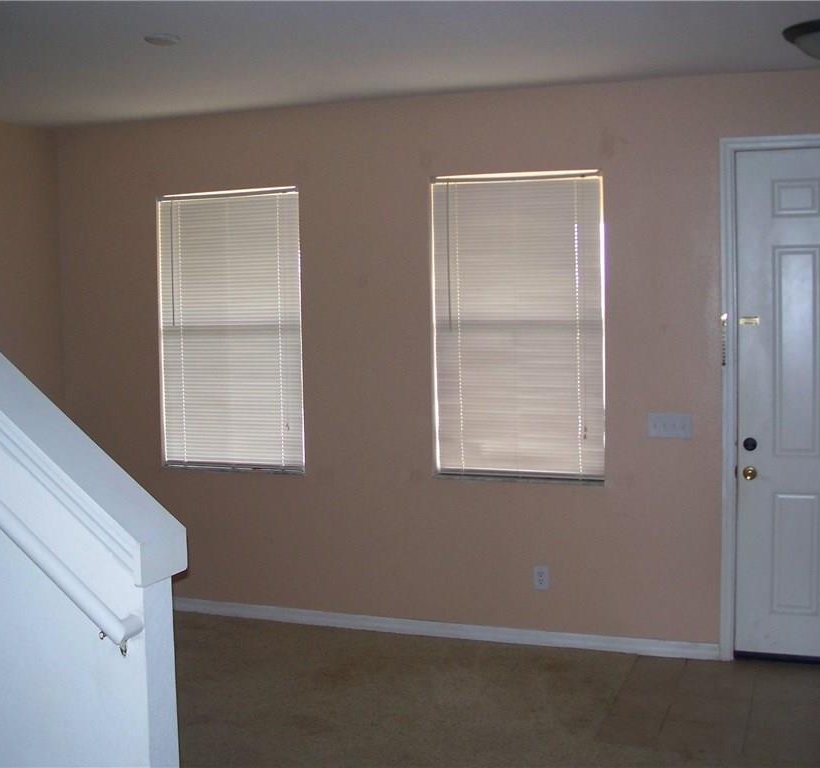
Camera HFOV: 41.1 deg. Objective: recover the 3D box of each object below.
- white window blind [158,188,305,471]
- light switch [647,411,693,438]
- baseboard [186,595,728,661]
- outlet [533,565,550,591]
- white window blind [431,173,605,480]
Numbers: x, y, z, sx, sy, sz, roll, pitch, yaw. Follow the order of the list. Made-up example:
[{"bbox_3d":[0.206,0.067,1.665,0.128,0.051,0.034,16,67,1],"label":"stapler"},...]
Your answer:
[{"bbox_3d":[-0.994,-0.301,6.096,0.875,1.520,0.050,1,4,19],"label":"white window blind"},{"bbox_3d":[1.258,0.203,5.301,0.210,0.117,0.012,1,4,19],"label":"light switch"},{"bbox_3d":[-0.116,1.280,5.851,3.415,0.082,0.017,1,4,19],"label":"baseboard"},{"bbox_3d":[0.668,0.986,5.561,0.075,0.120,0.012,1,4,19],"label":"outlet"},{"bbox_3d":[0.549,-0.290,5.561,0.875,1.520,0.050,1,4,19],"label":"white window blind"}]

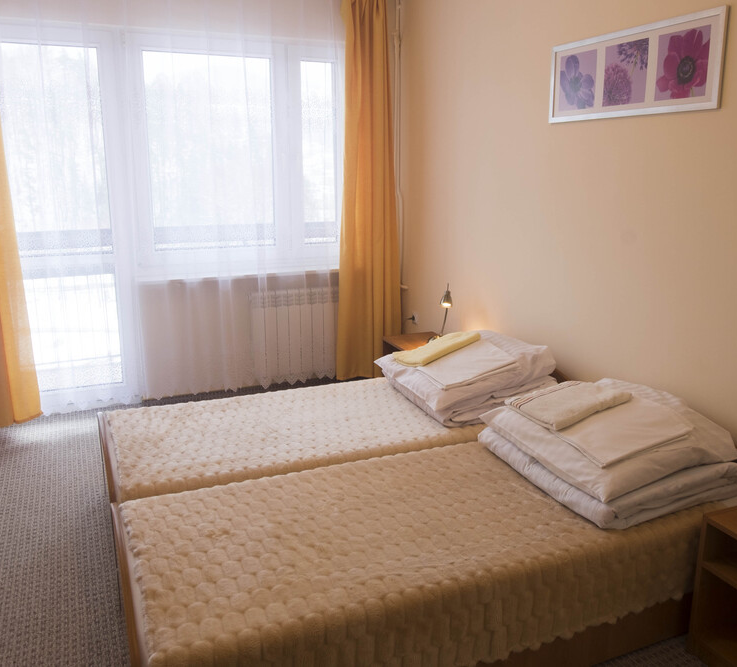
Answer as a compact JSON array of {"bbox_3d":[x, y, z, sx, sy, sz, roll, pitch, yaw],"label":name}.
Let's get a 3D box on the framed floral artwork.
[{"bbox_3d":[1.026,-1.032,2.659,0.025,0.325,0.895,-6,15,-23],"label":"framed floral artwork"}]

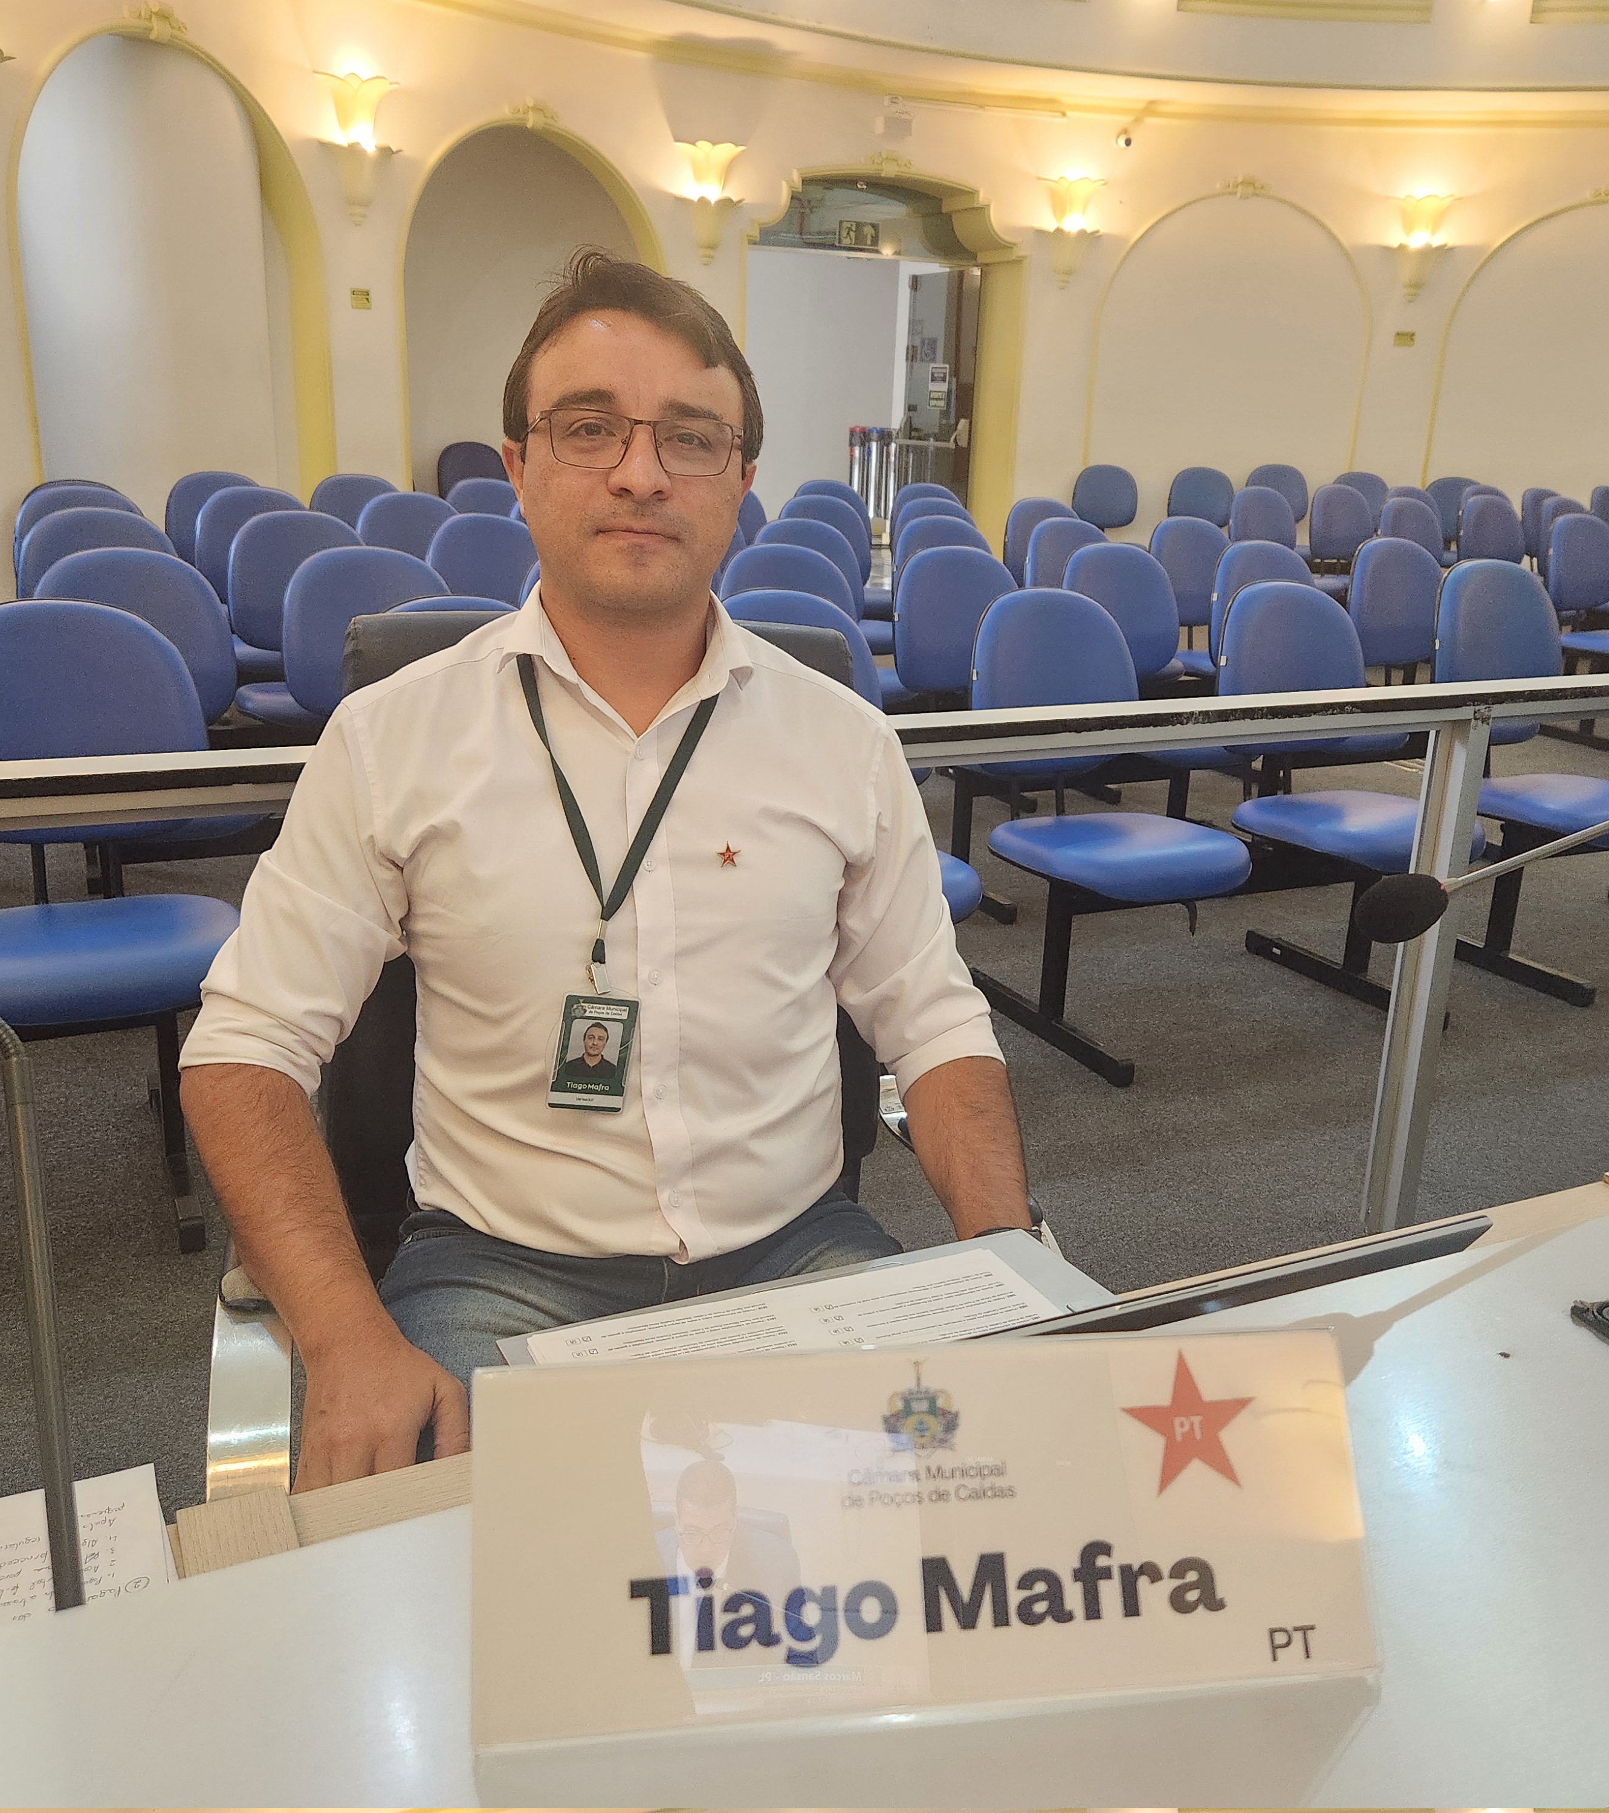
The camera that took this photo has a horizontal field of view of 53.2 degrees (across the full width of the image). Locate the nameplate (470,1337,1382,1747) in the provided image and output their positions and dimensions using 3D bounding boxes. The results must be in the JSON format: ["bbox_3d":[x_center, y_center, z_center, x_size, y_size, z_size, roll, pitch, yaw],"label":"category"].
[{"bbox_3d":[0.041,0.204,0.564,0.305,0.104,0.100,-1,18,-8],"label":"nameplate"}]

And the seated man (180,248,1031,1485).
[{"bbox_3d":[-0.147,0.231,1.194,0.650,1.360,0.750,-1,17,-8],"label":"seated man"}]

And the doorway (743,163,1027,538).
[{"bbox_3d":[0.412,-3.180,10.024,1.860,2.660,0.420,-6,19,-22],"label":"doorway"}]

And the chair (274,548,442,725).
[{"bbox_3d":[-0.939,-0.353,3.672,0.475,0.874,0.580,-6,19,-23],"label":"chair"}]

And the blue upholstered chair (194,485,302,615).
[{"bbox_3d":[-1.777,-0.926,5.375,0.450,0.906,0.570,-7,19,-26],"label":"blue upholstered chair"}]

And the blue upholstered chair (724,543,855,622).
[{"bbox_3d":[0.035,-0.415,3.862,0.460,0.870,0.550,-7,20,-26],"label":"blue upholstered chair"}]

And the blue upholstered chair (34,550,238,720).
[{"bbox_3d":[-1.407,-0.277,3.454,0.480,0.910,0.560,-5,19,-21],"label":"blue upholstered chair"}]

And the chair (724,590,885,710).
[{"bbox_3d":[0.068,-0.142,3.107,0.475,0.874,0.580,-6,19,-24],"label":"chair"}]

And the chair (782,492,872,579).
[{"bbox_3d":[0.148,-1.123,6.241,0.475,0.874,0.580,-6,19,-24],"label":"chair"}]

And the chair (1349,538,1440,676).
[{"bbox_3d":[1.944,-0.663,4.968,0.475,0.874,0.580,-6,19,-24],"label":"chair"}]

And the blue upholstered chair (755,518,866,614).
[{"bbox_3d":[0.094,-0.814,5.335,0.480,0.910,0.560,-6,19,-24],"label":"blue upholstered chair"}]

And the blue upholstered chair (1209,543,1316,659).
[{"bbox_3d":[1.468,-0.605,4.737,0.450,0.906,0.570,-7,19,-26],"label":"blue upholstered chair"}]

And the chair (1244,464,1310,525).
[{"bbox_3d":[3.140,-2.462,10.828,0.475,0.874,0.580,4,18,7],"label":"chair"}]

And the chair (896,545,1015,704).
[{"bbox_3d":[0.515,-0.533,4.475,0.480,0.910,0.560,-6,19,-25],"label":"chair"}]

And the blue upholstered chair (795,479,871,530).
[{"bbox_3d":[0.193,-1.373,6.910,0.460,0.870,0.550,-7,20,-26],"label":"blue upholstered chair"}]

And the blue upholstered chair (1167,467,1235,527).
[{"bbox_3d":[2.681,-2.482,10.843,0.475,0.874,0.580,3,17,2],"label":"blue upholstered chair"}]

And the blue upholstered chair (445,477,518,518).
[{"bbox_3d":[-1.259,-1.310,6.685,0.475,0.874,0.580,-6,19,-23],"label":"blue upholstered chair"}]

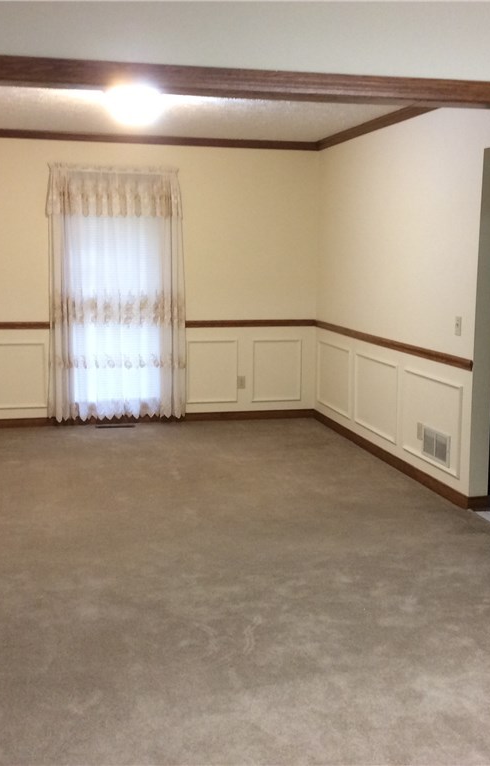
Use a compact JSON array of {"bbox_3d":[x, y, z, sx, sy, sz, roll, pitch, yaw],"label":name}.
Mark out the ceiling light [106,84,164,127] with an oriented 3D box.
[{"bbox_3d":[-0.663,-1.688,5.742,0.340,0.140,0.340,-1,8,-13],"label":"ceiling light"}]

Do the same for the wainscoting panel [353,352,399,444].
[{"bbox_3d":[0.956,0.103,7.024,0.020,0.557,0.875,-1,8,-13],"label":"wainscoting panel"}]

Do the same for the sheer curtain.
[{"bbox_3d":[-1.068,-0.734,7.885,1.150,2.130,0.120,-1,8,-13],"label":"sheer curtain"}]

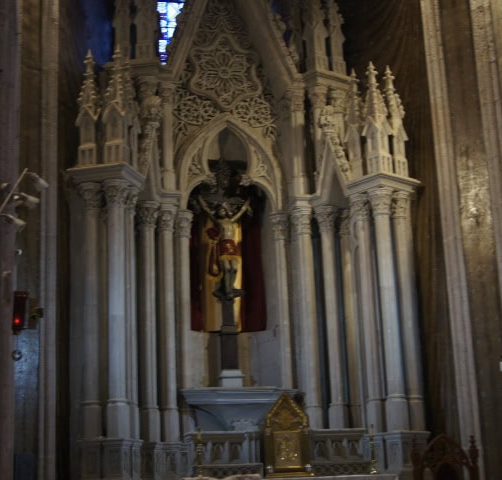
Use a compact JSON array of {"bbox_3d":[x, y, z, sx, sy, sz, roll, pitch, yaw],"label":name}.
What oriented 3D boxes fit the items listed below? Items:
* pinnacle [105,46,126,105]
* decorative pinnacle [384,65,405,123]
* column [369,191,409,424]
[{"bbox_3d":[-1.815,-2.229,12.049,0.205,0.781,0.205,-5,-13,11],"label":"pinnacle"},{"bbox_3d":[2.210,-2.289,14.033,0.249,0.964,0.249,1,-13,-16],"label":"decorative pinnacle"},{"bbox_3d":[1.862,0.893,12.151,0.301,3.275,0.301,-2,-13,0],"label":"column"}]

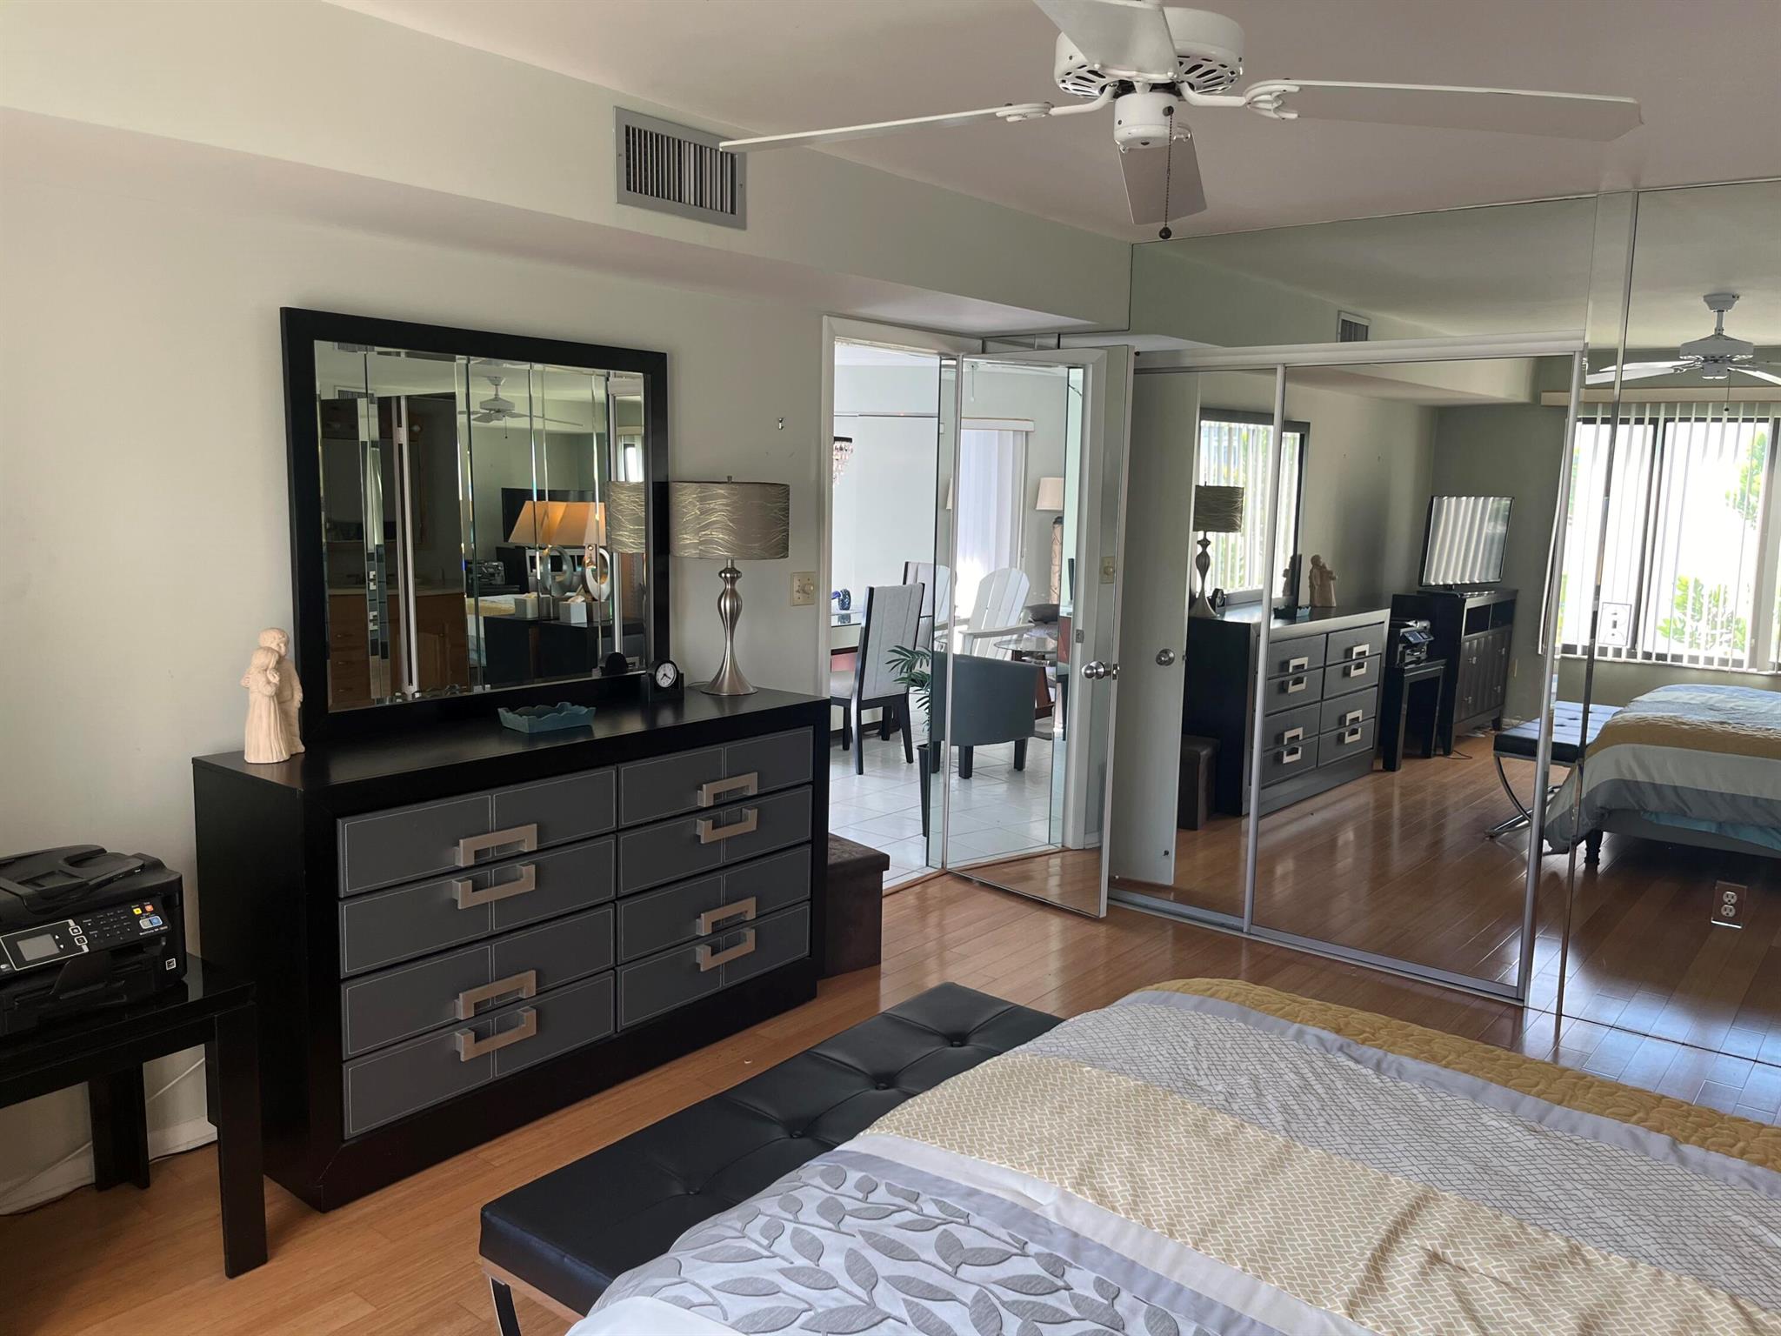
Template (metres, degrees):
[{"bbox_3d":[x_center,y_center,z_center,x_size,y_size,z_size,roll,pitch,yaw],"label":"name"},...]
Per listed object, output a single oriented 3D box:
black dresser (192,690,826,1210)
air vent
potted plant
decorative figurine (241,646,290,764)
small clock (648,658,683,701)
[{"bbox_3d":[-0.892,0.612,3.605,0.503,0.933,1.633,7,10,39],"label":"black dresser"},{"bbox_3d":[-0.479,-1.168,3.152,0.030,0.205,0.406,7,10,39],"label":"air vent"},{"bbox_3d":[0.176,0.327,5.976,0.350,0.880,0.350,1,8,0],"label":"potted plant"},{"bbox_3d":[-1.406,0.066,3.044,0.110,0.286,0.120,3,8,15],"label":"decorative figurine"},{"bbox_3d":[-0.672,0.037,3.956,0.050,0.116,0.115,8,11,42],"label":"small clock"}]

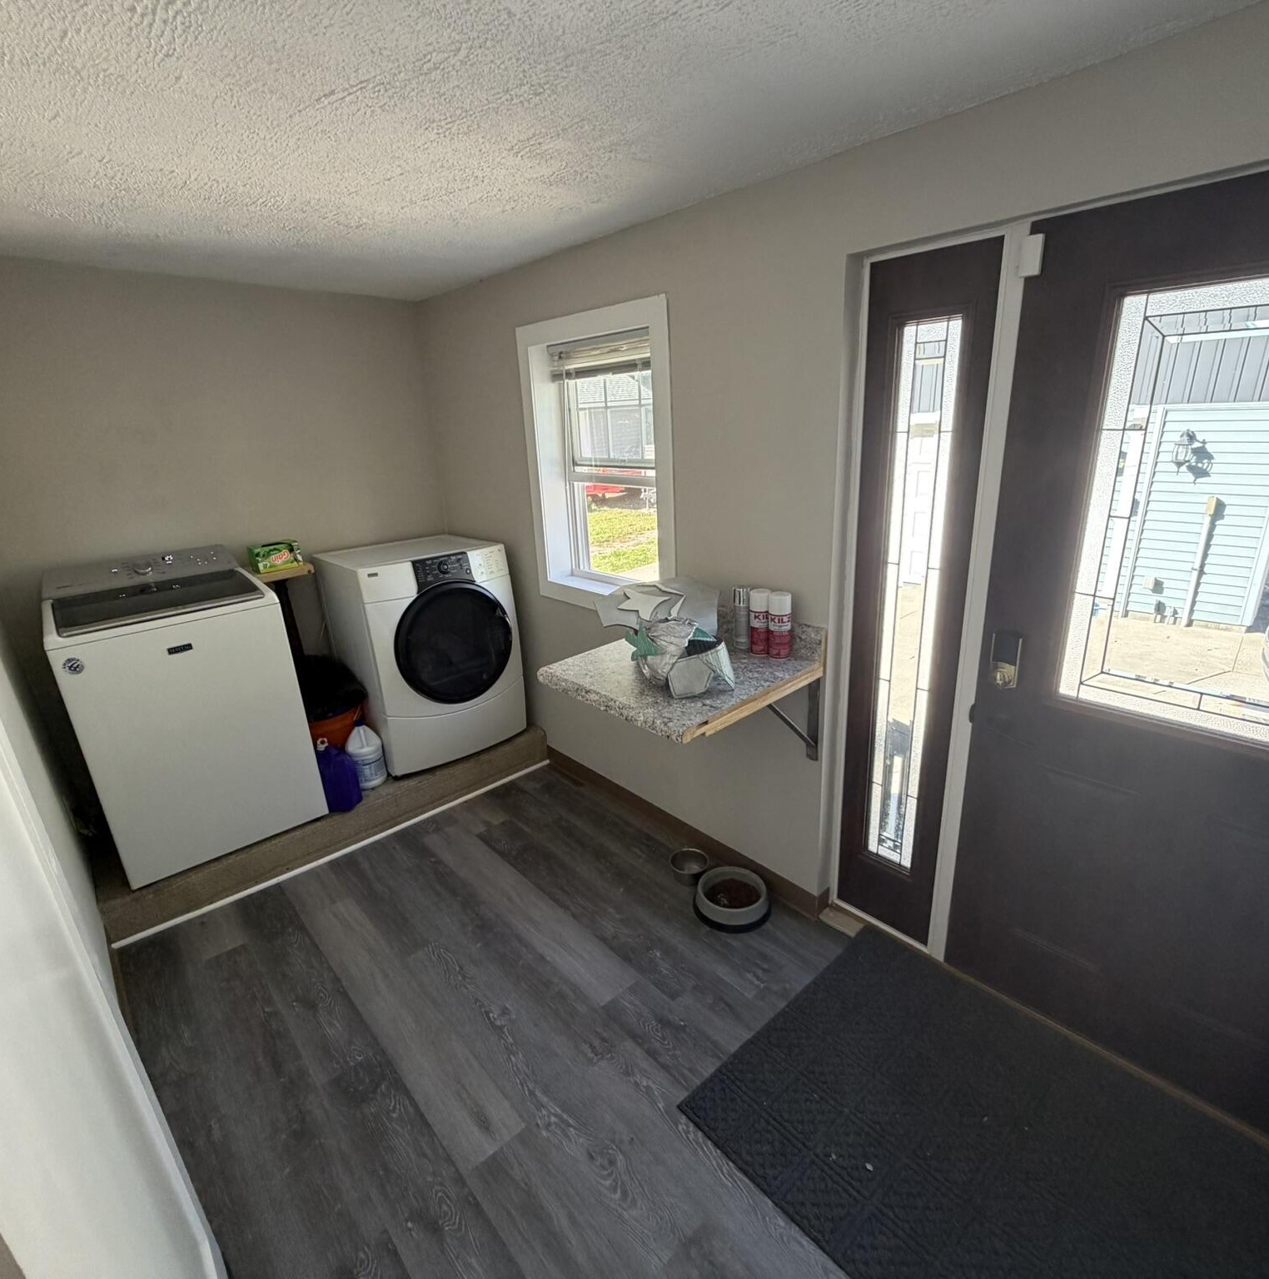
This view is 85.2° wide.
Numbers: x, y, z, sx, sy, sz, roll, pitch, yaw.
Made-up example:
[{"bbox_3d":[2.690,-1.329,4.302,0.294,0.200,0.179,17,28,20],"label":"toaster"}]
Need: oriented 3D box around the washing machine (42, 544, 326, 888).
[{"bbox_3d":[-1.823,0.244,2.793,0.700,1.080,0.700,-18,23,-38],"label":"washing machine"}]

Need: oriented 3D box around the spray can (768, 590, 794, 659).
[{"bbox_3d":[0.460,-0.044,2.171,0.068,0.202,0.068,0,18,8],"label":"spray can"}]

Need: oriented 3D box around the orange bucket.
[{"bbox_3d":[-1.400,0.473,3.204,0.300,0.370,0.300,-3,18,1],"label":"orange bucket"}]

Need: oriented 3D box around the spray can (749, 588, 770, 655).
[{"bbox_3d":[0.404,-0.054,2.207,0.068,0.203,0.068,0,18,8],"label":"spray can"}]

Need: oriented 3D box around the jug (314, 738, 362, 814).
[{"bbox_3d":[-1.282,0.572,2.966,0.165,0.315,0.135,-18,23,-38],"label":"jug"}]

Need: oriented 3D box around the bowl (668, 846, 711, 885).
[{"bbox_3d":[0.215,0.891,2.690,0.156,0.067,0.156,-3,18,1],"label":"bowl"}]

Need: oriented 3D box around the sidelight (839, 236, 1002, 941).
[{"bbox_3d":[0.797,-0.010,2.043,0.060,2.020,0.335,-18,23,-38],"label":"sidelight"}]

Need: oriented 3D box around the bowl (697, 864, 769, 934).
[{"bbox_3d":[0.355,0.937,2.507,0.285,0.080,0.285,-3,18,1],"label":"bowl"}]

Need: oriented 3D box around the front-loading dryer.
[{"bbox_3d":[-1.028,0.049,3.405,0.690,0.980,0.710,-18,23,-38],"label":"front-loading dryer"}]

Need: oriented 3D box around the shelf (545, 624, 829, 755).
[{"bbox_3d":[0.144,0.186,2.211,0.635,0.460,0.680,-18,23,-38],"label":"shelf"}]

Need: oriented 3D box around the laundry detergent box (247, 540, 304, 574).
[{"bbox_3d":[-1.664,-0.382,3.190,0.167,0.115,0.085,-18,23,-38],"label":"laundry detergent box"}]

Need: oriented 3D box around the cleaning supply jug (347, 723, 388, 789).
[{"bbox_3d":[-1.229,0.519,3.152,0.150,0.290,0.150,-12,20,-25],"label":"cleaning supply jug"}]

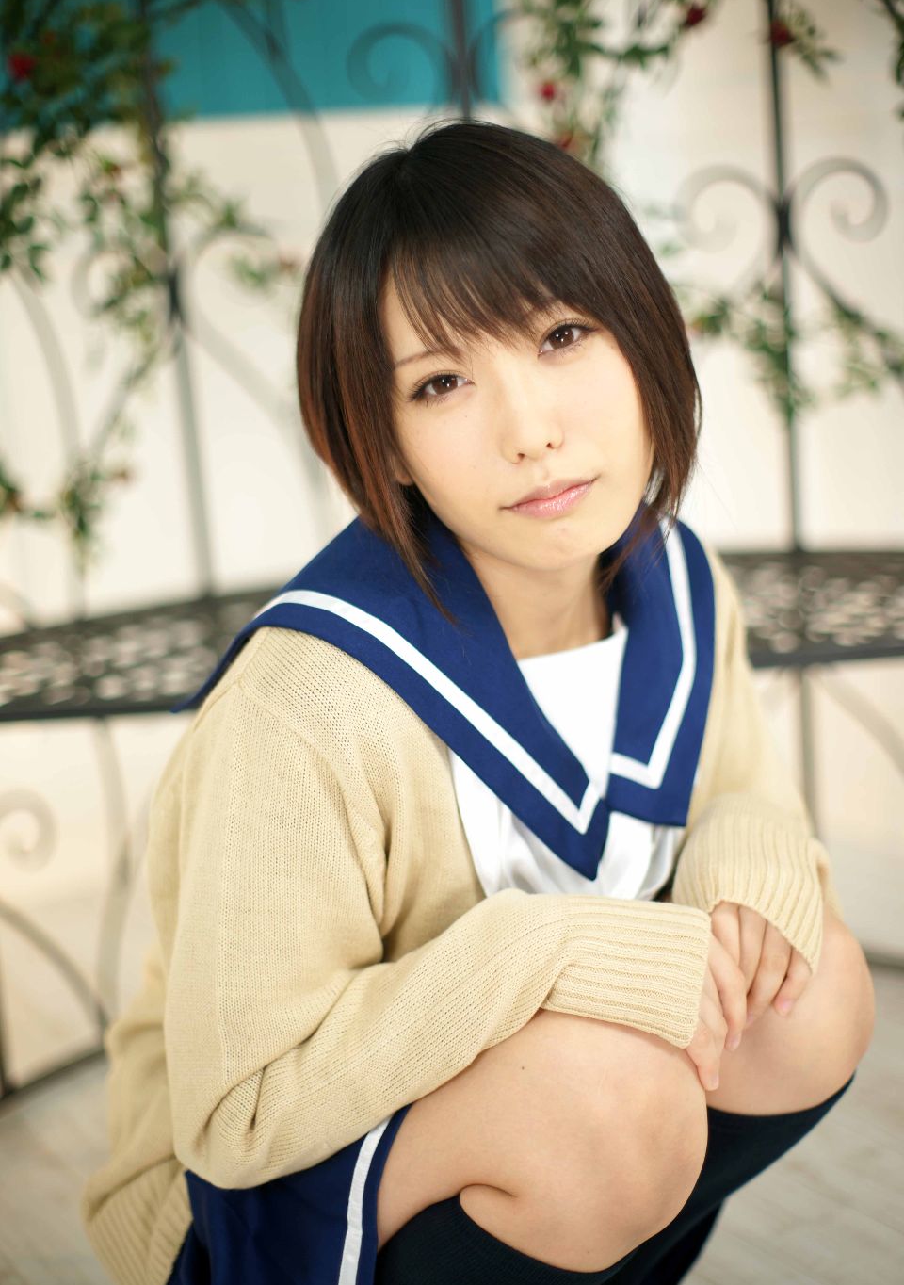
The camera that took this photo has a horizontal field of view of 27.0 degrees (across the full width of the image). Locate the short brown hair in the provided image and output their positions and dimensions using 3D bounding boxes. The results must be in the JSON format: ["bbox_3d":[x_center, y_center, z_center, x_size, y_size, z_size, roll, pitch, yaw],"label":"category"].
[{"bbox_3d":[0.021,-0.145,0.985,0.200,0.250,0.225,-22,12,-11],"label":"short brown hair"}]

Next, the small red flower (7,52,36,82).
[{"bbox_3d":[-0.427,-0.571,1.870,0.027,0.029,0.027,-7,16,-10],"label":"small red flower"}]

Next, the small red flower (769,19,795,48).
[{"bbox_3d":[0.334,-0.617,1.910,0.026,0.029,0.026,-4,15,0],"label":"small red flower"}]

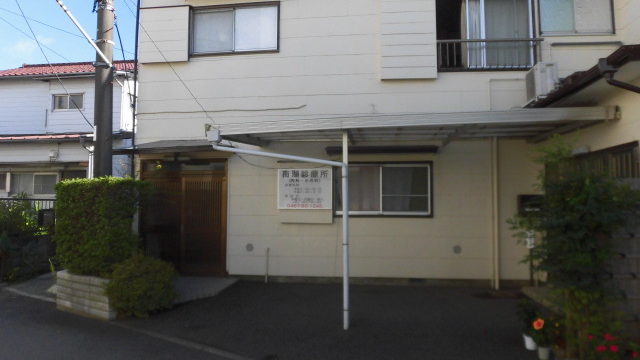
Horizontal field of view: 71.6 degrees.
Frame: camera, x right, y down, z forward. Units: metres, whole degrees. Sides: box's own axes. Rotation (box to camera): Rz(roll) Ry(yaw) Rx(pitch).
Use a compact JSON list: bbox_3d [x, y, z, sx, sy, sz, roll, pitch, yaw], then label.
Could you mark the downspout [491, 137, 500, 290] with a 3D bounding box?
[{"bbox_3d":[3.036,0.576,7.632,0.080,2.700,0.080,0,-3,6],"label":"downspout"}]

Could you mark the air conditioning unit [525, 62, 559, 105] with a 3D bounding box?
[{"bbox_3d":[3.473,-1.497,7.005,0.300,0.550,0.720,0,-3,9],"label":"air conditioning unit"}]

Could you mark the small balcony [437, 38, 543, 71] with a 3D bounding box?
[{"bbox_3d":[2.964,-2.176,7.712,1.780,0.540,0.250,0,-3,6],"label":"small balcony"}]

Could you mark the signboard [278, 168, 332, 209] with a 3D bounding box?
[{"bbox_3d":[-0.261,0.162,7.994,0.980,0.730,0.060,0,-3,6],"label":"signboard"}]

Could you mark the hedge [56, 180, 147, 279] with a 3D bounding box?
[{"bbox_3d":[-3.015,0.645,6.150,1.250,1.380,0.680,-2,-3,30],"label":"hedge"}]

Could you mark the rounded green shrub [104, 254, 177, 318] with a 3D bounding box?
[{"bbox_3d":[-2.354,1.377,5.820,0.930,0.790,0.900,0,-4,6],"label":"rounded green shrub"}]

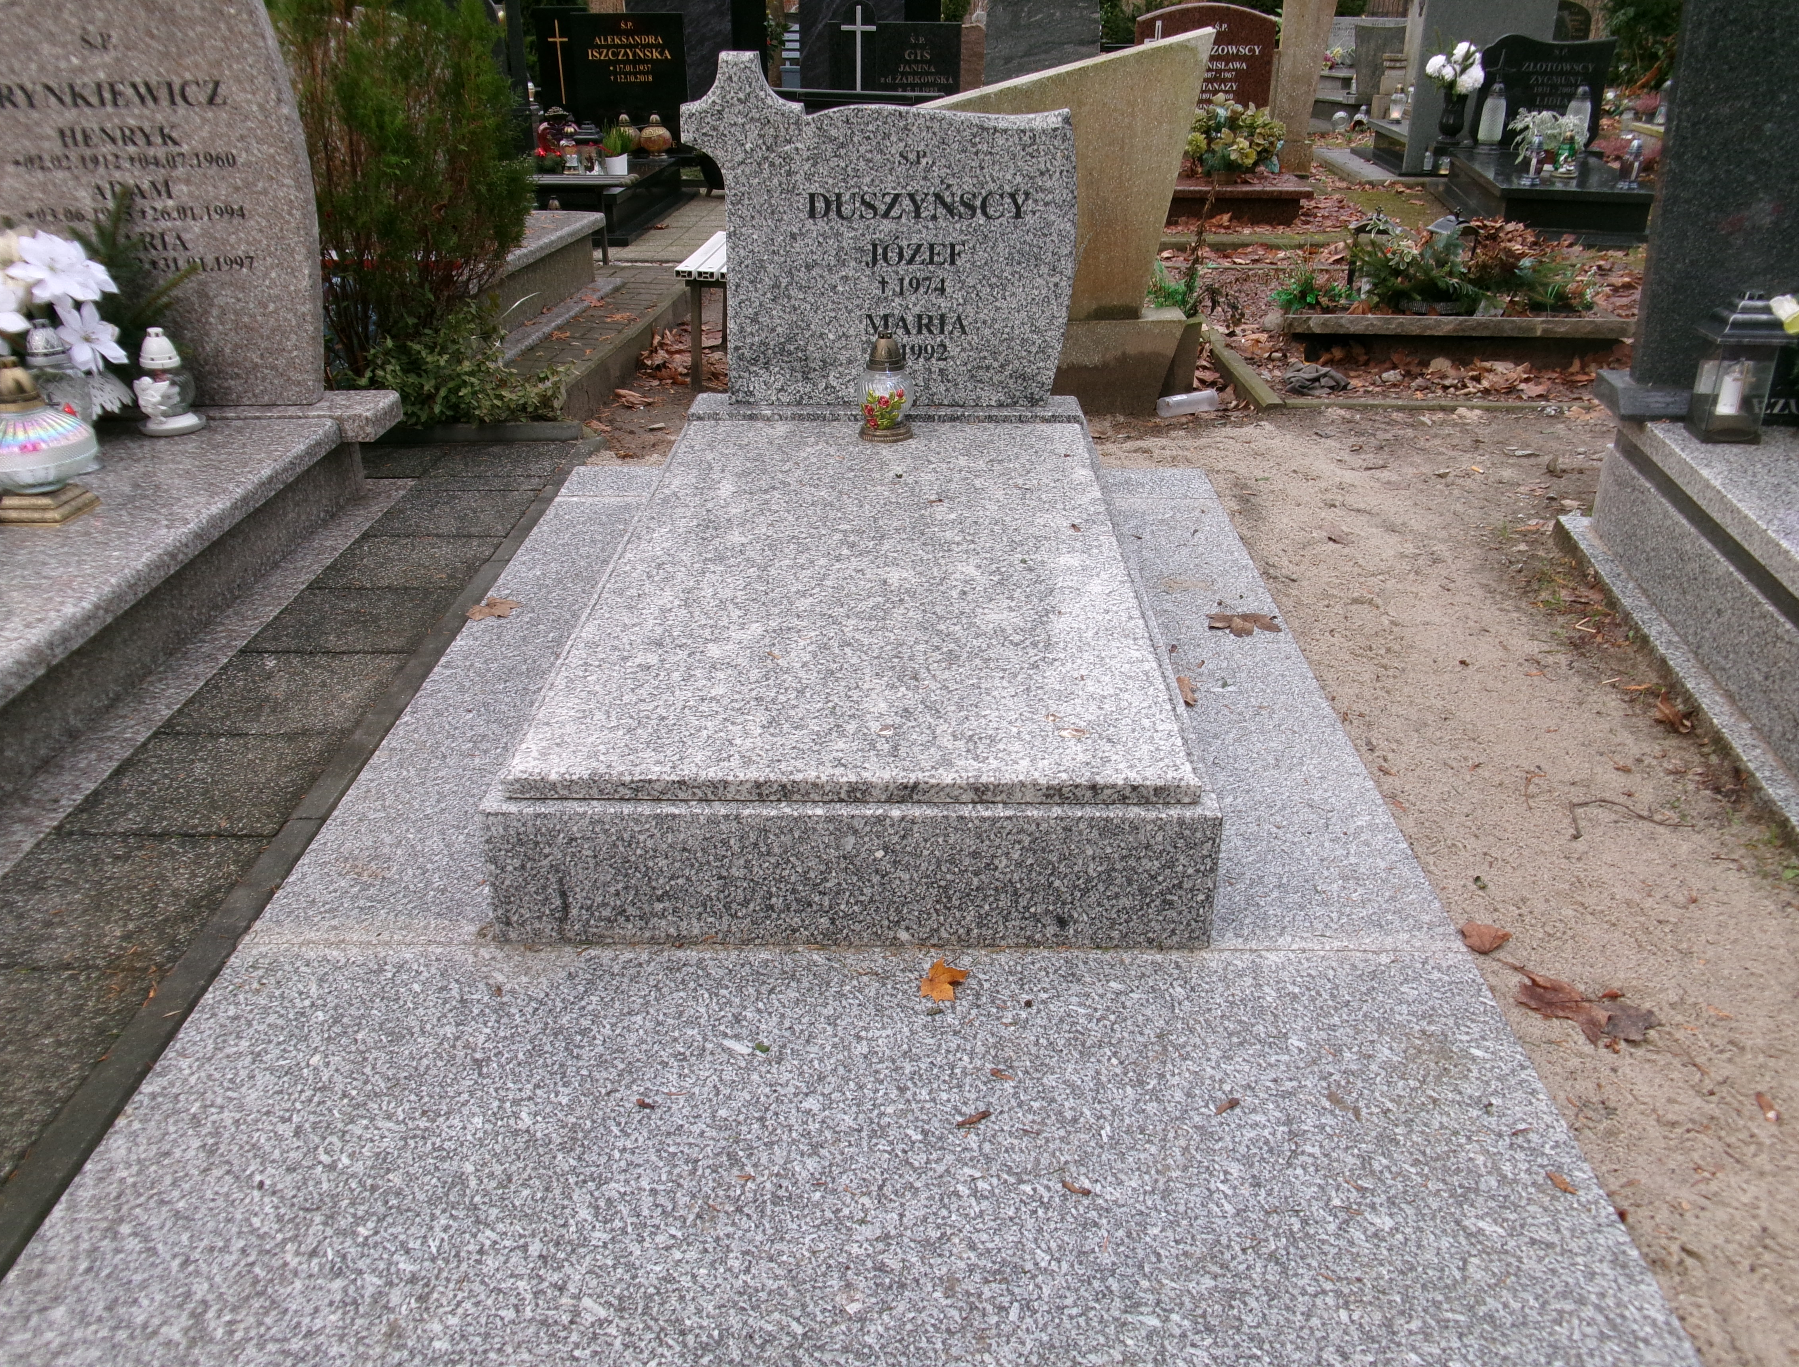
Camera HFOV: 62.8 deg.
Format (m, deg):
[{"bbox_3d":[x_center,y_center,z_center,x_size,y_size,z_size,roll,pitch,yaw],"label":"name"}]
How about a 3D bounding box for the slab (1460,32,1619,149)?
[{"bbox_3d":[3.451,-3.194,7.950,0.700,0.570,0.080,7,26,15],"label":"slab"}]

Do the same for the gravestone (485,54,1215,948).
[{"bbox_3d":[-0.051,-0.541,2.720,1.000,1.065,1.957,0,26,1],"label":"gravestone"}]

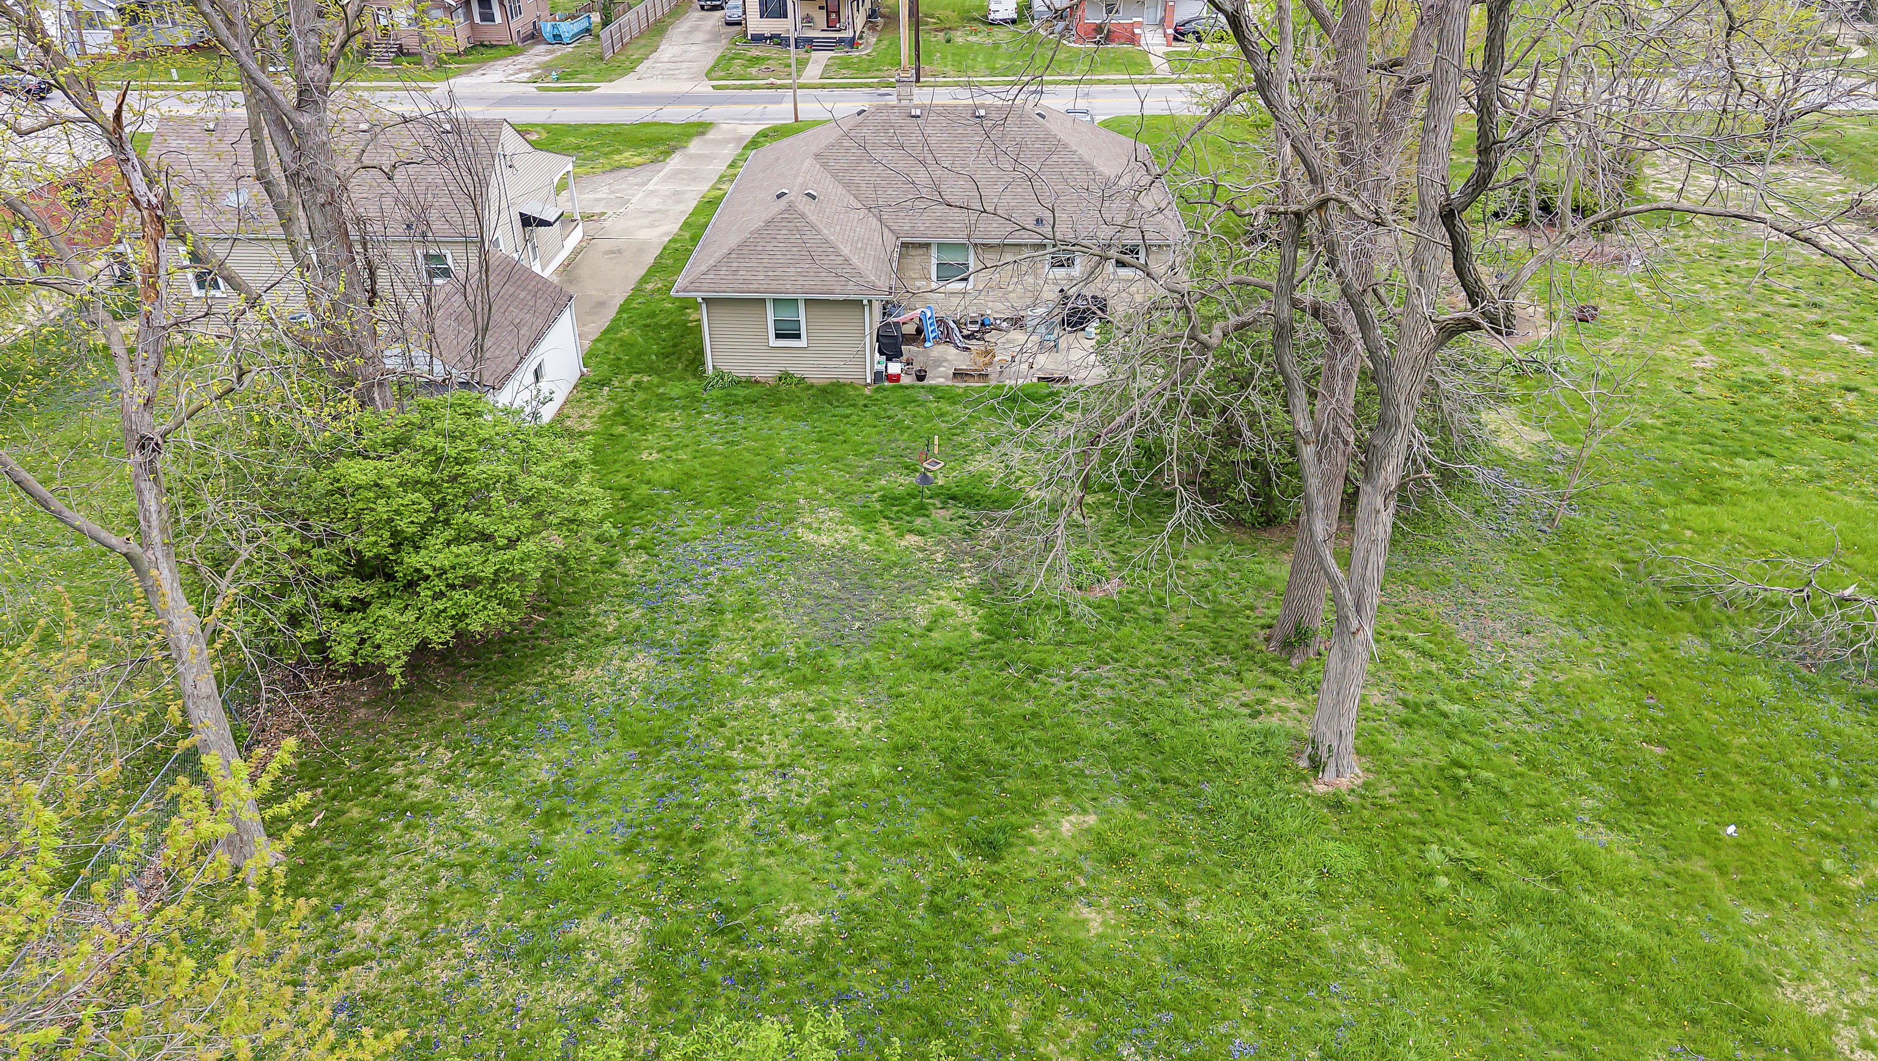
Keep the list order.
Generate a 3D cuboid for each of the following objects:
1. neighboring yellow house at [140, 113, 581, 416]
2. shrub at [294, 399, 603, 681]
[{"bbox_3d":[-16.765,-8.349,37.628,14.200,5.450,19.200,1,30,2],"label":"neighboring yellow house"},{"bbox_3d":[-8.762,-0.335,25.401,5.700,3.900,5.800,0,30,0],"label":"shrub"}]

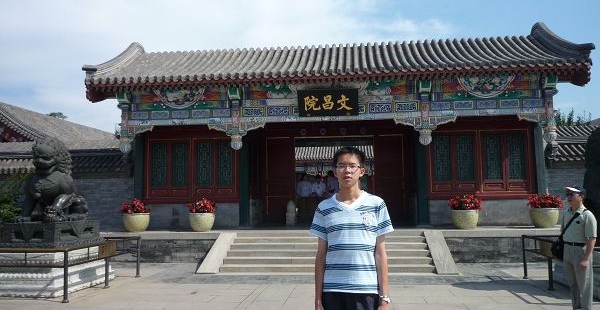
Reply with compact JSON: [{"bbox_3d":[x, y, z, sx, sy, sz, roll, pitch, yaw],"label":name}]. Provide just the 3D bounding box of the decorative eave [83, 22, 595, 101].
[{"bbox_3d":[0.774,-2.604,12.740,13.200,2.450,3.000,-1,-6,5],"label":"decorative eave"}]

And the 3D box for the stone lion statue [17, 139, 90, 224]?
[{"bbox_3d":[-4.690,0.482,8.329,0.840,1.600,1.150,-2,-6,7],"label":"stone lion statue"}]

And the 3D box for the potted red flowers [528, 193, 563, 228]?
[{"bbox_3d":[6.333,1.430,11.182,0.840,0.910,0.840,-1,-6,5],"label":"potted red flowers"}]

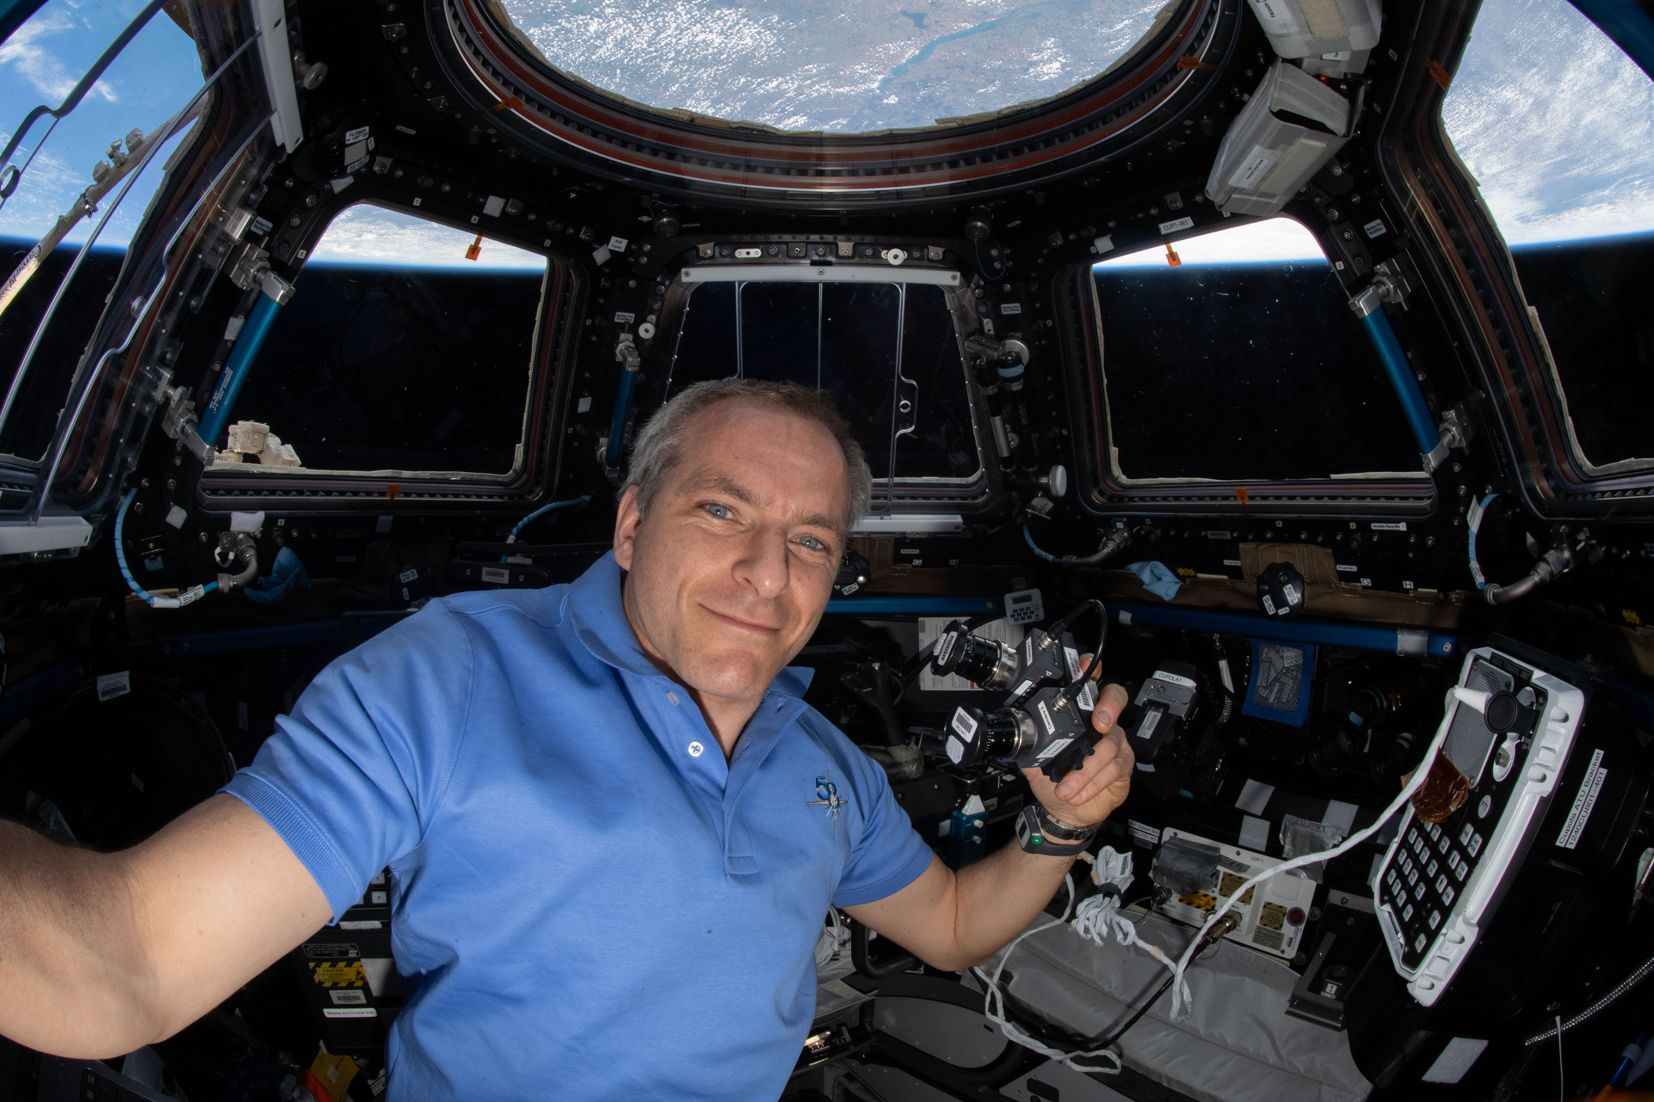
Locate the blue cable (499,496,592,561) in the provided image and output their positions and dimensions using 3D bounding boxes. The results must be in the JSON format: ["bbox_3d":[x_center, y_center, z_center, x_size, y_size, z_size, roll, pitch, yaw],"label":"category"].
[{"bbox_3d":[-0.510,-0.041,1.335,0.050,0.126,0.190,2,3,42],"label":"blue cable"}]

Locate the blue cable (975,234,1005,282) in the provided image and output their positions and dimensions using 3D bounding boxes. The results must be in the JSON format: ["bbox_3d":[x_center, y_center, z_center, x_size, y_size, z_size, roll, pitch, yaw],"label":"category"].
[{"bbox_3d":[0.247,-0.444,1.109,0.049,0.077,0.032,1,3,12],"label":"blue cable"}]

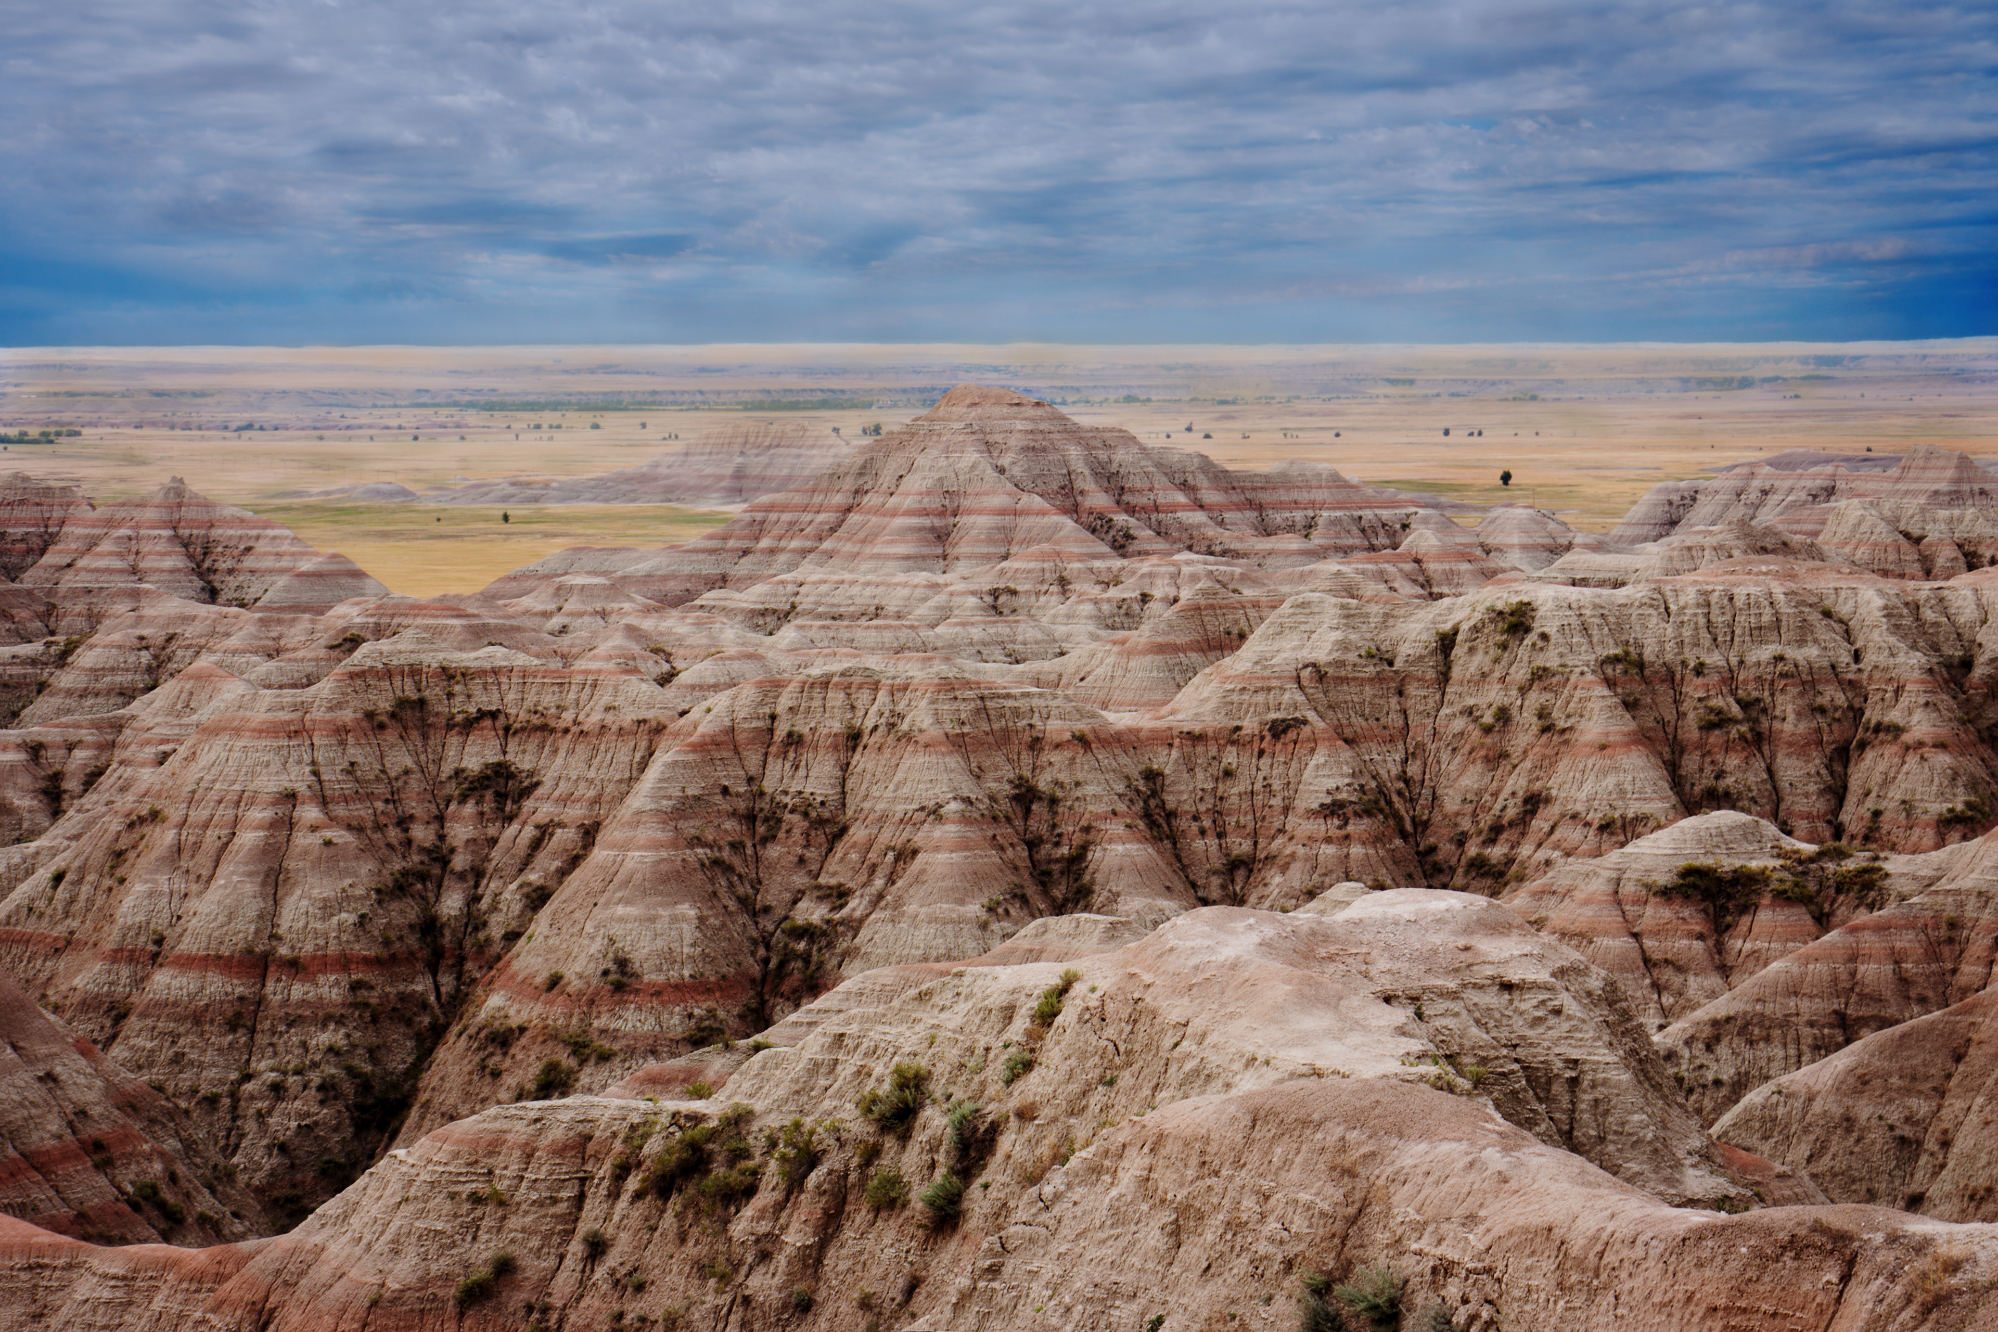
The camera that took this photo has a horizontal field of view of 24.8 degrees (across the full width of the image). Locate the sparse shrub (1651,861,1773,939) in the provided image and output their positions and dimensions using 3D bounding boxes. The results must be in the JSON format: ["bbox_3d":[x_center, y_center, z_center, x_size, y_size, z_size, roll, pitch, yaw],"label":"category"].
[{"bbox_3d":[19.930,6.515,127.000,3.300,2.050,2.600,1,4,9],"label":"sparse shrub"}]

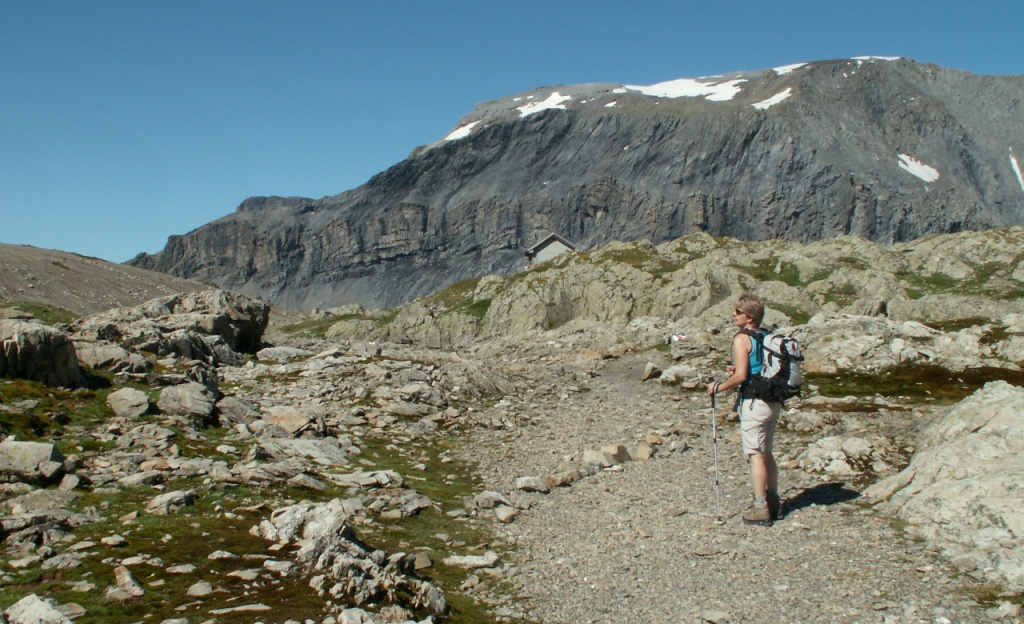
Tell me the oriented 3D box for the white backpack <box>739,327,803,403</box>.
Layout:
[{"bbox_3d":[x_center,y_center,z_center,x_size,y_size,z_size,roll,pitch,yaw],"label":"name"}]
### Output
[{"bbox_3d":[1.874,0.385,7.450,0.360,0.540,0.330,0,0,-45],"label":"white backpack"}]

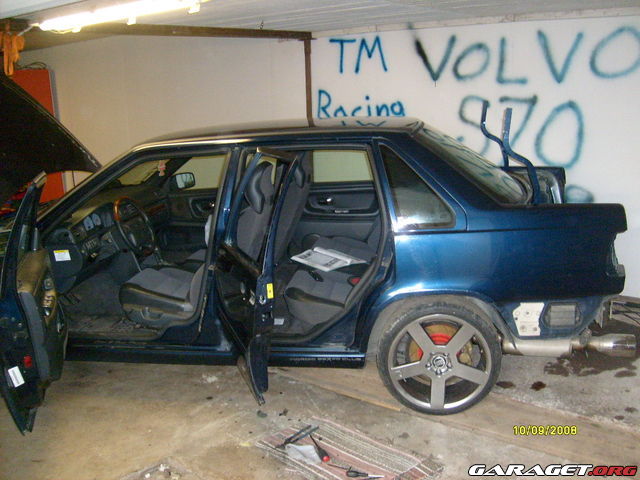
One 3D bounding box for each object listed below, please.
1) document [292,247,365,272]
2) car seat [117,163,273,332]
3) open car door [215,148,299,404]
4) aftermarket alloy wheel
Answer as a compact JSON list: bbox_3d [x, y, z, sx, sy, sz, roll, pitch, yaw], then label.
[{"bbox_3d":[0.045,0.126,3.912,0.320,0.040,0.390,-13,18,-38],"label":"document"},{"bbox_3d":[-0.642,0.009,3.593,0.860,0.920,0.540,0,14,5],"label":"car seat"},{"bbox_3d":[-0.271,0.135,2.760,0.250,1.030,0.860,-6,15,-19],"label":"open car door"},{"bbox_3d":[0.582,0.556,3.206,0.600,0.595,0.220,0,14,5],"label":"aftermarket alloy wheel"}]

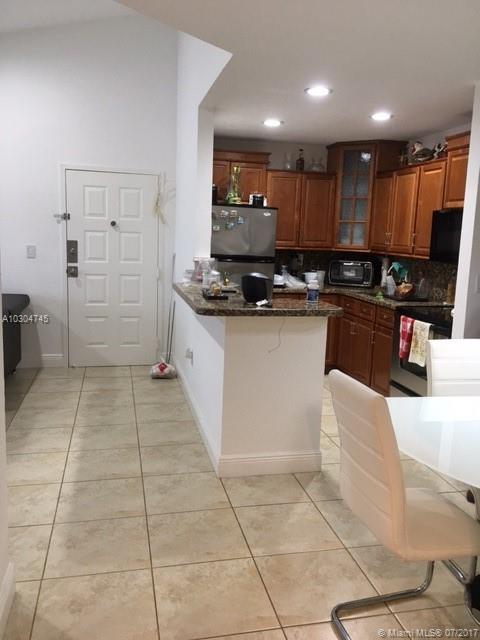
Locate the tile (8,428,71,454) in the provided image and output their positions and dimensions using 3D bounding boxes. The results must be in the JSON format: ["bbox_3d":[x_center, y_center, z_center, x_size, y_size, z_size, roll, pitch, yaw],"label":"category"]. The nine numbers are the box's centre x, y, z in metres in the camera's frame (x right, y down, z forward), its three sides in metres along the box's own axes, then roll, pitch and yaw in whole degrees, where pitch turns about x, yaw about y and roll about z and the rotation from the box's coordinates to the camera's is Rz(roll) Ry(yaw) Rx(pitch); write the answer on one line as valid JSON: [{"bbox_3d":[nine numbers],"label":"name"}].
[{"bbox_3d":[-1.409,0.845,3.733,0.452,0.014,0.452,0,9,-13],"label":"tile"}]

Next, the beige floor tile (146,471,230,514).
[{"bbox_3d":[-0.315,0.987,3.065,0.455,0.010,0.451,-1,9,-13],"label":"beige floor tile"}]

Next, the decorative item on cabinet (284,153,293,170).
[{"bbox_3d":[0.521,-1.676,5.728,0.080,0.190,0.080,0,9,-13],"label":"decorative item on cabinet"}]

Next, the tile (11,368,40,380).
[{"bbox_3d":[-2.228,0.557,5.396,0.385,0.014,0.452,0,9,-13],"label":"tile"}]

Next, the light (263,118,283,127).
[{"bbox_3d":[0.297,-1.811,4.894,0.175,0.030,0.175,0,9,-13],"label":"light"}]

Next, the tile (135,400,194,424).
[{"bbox_3d":[-0.616,0.766,4.359,0.450,0.012,0.450,0,9,-13],"label":"tile"}]

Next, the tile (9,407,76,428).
[{"bbox_3d":[-1.511,0.772,4.172,0.452,0.014,0.452,0,9,-13],"label":"tile"}]

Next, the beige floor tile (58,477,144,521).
[{"bbox_3d":[-0.761,0.991,2.963,0.455,0.010,0.451,-1,9,-13],"label":"beige floor tile"}]

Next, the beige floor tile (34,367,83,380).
[{"bbox_3d":[-1.792,0.547,5.433,0.446,0.010,0.446,0,9,-13],"label":"beige floor tile"}]

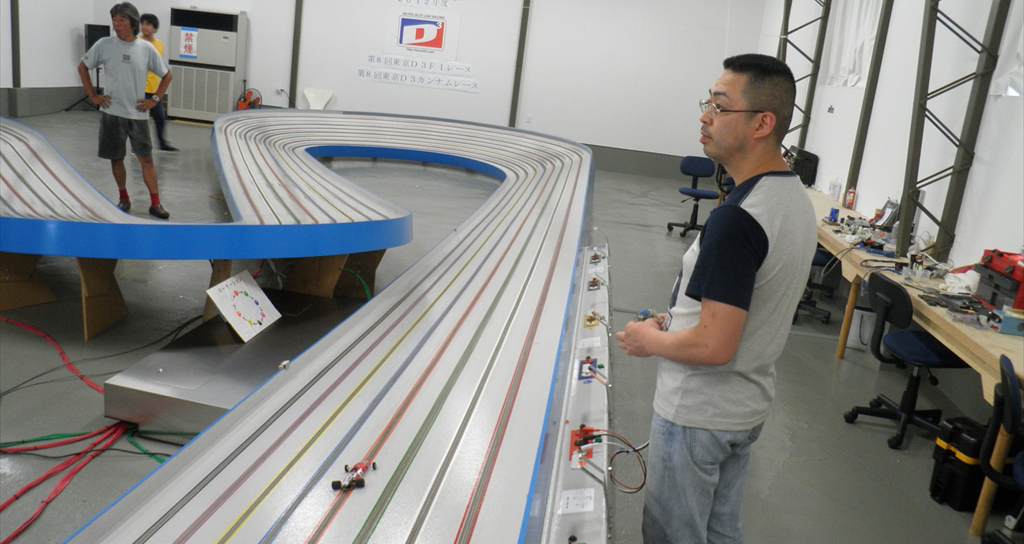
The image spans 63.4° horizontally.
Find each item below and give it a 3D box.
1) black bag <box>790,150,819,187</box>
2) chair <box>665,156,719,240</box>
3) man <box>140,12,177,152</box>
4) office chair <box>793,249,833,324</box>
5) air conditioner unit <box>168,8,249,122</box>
[{"bbox_3d":[3.115,-1.127,8.979,0.320,0.320,0.300,12,15,20],"label":"black bag"},{"bbox_3d":[2.047,-0.821,9.077,0.570,0.840,0.570,5,14,-8],"label":"chair"},{"bbox_3d":[-4.556,-2.400,10.515,0.490,1.690,0.400,-3,17,-35],"label":"man"},{"bbox_3d":[2.278,-0.049,6.128,0.570,0.830,0.570,8,14,5],"label":"office chair"},{"bbox_3d":[-5.251,-3.530,14.337,1.180,1.865,0.420,8,14,5],"label":"air conditioner unit"}]

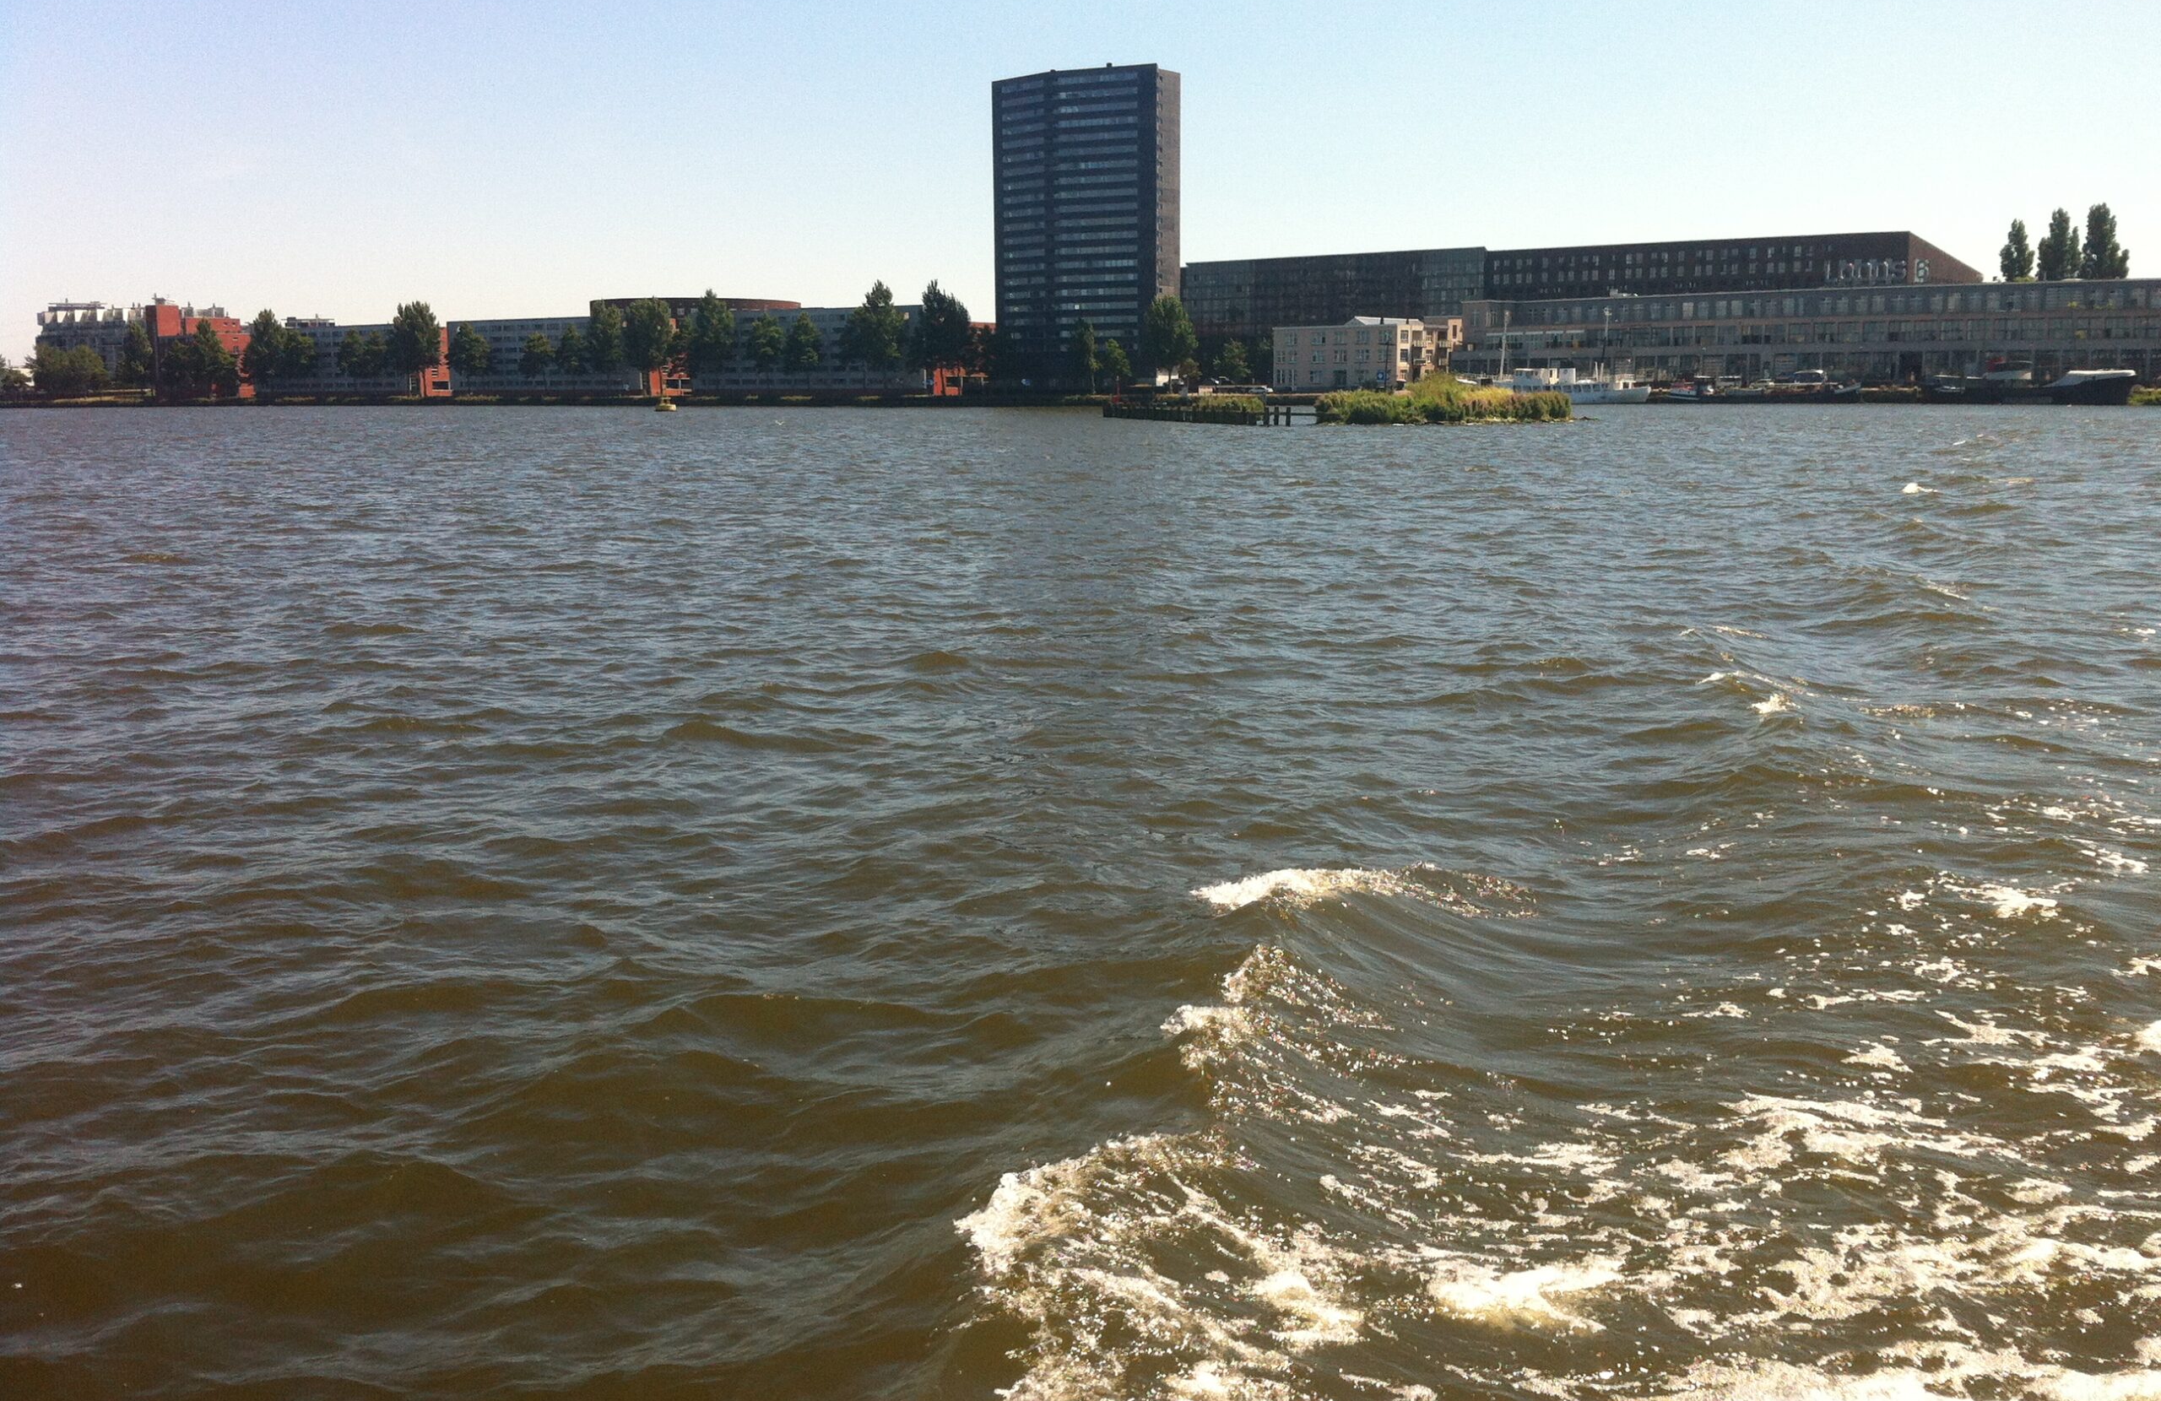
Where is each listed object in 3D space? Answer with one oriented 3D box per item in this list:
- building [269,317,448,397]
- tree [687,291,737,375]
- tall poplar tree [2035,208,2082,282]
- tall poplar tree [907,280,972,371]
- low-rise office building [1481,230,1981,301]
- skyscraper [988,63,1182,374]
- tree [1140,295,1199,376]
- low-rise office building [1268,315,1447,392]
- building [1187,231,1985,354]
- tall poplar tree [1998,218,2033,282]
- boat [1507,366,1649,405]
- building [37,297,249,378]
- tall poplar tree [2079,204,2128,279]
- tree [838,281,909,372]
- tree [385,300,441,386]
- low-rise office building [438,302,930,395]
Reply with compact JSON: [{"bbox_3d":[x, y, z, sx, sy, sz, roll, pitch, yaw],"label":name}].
[{"bbox_3d":[-196.570,-93.000,596.940,74.600,19.100,14.000,7,11,39],"label":"building"},{"bbox_3d":[-79.660,-77.290,473.190,11.070,22.620,11.070,0,8,0],"label":"tree"},{"bbox_3d":[173.710,-71.560,388.920,8.100,31.600,8.100,7,11,41],"label":"tall poplar tree"},{"bbox_3d":[-27.750,-71.830,432.350,12.670,22.880,12.670,0,8,0],"label":"tall poplar tree"},{"bbox_3d":[129.040,-76.460,437.390,90.000,27.900,42.000,7,11,41],"label":"low-rise office building"},{"bbox_3d":[1.130,-94.940,446.350,39.800,63.700,18.000,4,10,30],"label":"skyscraper"},{"bbox_3d":[17.090,-68.630,420.510,11.700,18.900,11.700,0,8,0],"label":"tree"},{"bbox_3d":[51.660,-63.060,400.280,26.120,13.660,19.000,6,11,38],"label":"low-rise office building"},{"bbox_3d":[98.170,-80.410,464.840,173.000,28.200,42.000,7,11,41],"label":"building"},{"bbox_3d":[156.820,-66.600,367.610,7.080,28.610,7.080,6,11,38],"label":"tall poplar tree"},{"bbox_3d":[76.440,-49.080,339.240,25.930,5.970,5.500,6,11,38],"label":"boat"},{"bbox_3d":[-285.880,-106.710,664.630,70.840,28.490,29.000,6,11,38],"label":"building"},{"bbox_3d":[181.140,-71.650,386.890,8.600,32.300,8.600,7,11,41],"label":"tall poplar tree"},{"bbox_3d":[-43.330,-75.680,455.800,14.400,23.500,14.400,0,8,0],"label":"tree"},{"bbox_3d":[-164.370,-87.040,539.720,14.300,23.910,14.300,6,11,38],"label":"tree"},{"bbox_3d":[-89.680,-79.640,504.120,162.440,18.500,18.000,6,11,38],"label":"low-rise office building"}]

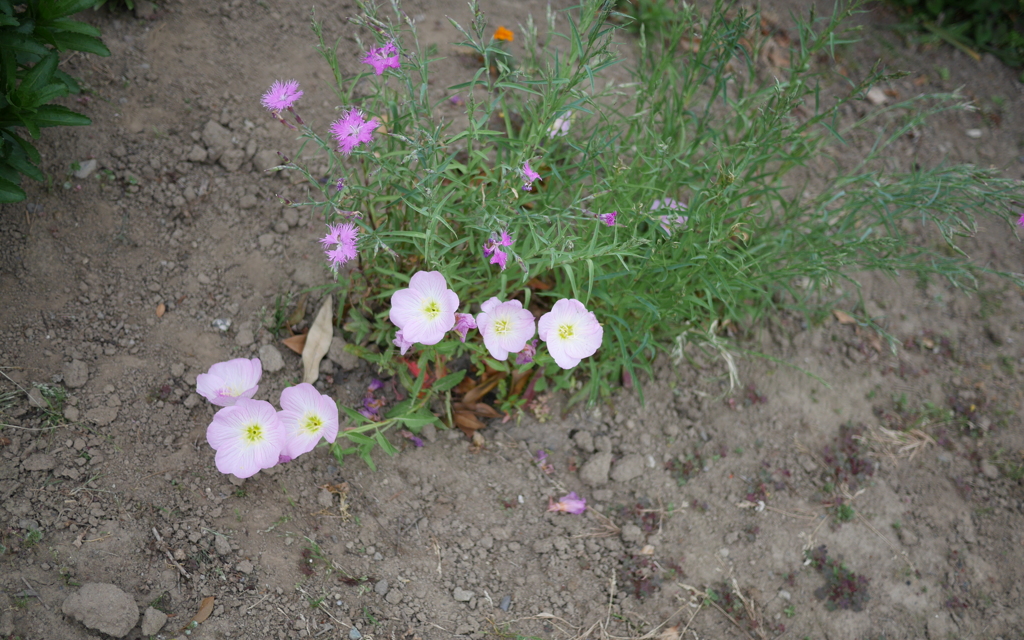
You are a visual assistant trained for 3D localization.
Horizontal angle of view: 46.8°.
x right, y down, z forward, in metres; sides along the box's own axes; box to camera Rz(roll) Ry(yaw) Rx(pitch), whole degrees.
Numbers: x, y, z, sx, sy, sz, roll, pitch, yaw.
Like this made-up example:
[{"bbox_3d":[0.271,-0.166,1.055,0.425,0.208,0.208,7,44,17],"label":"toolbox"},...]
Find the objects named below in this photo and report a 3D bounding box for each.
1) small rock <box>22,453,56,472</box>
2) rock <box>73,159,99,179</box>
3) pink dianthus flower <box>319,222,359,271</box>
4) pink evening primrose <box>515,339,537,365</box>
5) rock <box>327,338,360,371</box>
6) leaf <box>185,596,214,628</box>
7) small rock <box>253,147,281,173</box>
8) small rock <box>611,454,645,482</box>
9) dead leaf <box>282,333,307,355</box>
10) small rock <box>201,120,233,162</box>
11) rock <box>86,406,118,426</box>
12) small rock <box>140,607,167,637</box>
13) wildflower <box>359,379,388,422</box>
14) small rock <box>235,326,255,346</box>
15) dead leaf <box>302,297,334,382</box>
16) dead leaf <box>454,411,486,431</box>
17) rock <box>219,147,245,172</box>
[{"bbox_3d":[-0.375,0.113,0.940,0.027,0.010,0.014,0,50,0],"label":"small rock"},{"bbox_3d":[-0.392,-0.139,1.089,0.022,0.011,0.017,0,48,0],"label":"rock"},{"bbox_3d":[-0.134,-0.058,0.920,0.030,0.013,0.035,0,85,0],"label":"pink dianthus flower"},{"bbox_3d":[0.011,0.025,0.945,0.017,0.018,0.015,0,50,0],"label":"pink evening primrose"},{"bbox_3d":[-0.140,0.029,0.986,0.028,0.015,0.025,0,50,0],"label":"rock"},{"bbox_3d":[-0.222,0.208,0.840,0.010,0.006,0.026,29,56,22],"label":"leaf"},{"bbox_3d":[-0.236,-0.154,1.139,0.027,0.015,0.024,0,50,0],"label":"small rock"},{"bbox_3d":[0.084,0.108,0.864,0.025,0.013,0.017,0,48,0],"label":"small rock"},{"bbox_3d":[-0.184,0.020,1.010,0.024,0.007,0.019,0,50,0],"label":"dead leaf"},{"bbox_3d":[-0.295,-0.179,1.180,0.031,0.023,0.032,0,50,0],"label":"small rock"},{"bbox_3d":[-0.334,0.079,0.966,0.026,0.010,0.015,0,50,0],"label":"rock"},{"bbox_3d":[-0.258,0.217,0.850,0.019,0.013,0.018,0,50,0],"label":"small rock"},{"bbox_3d":[-0.114,0.065,0.970,0.024,0.014,0.033,0,50,0],"label":"wildflower"},{"bbox_3d":[-0.226,0.013,1.002,0.017,0.010,0.015,0,50,0],"label":"small rock"},{"bbox_3d":[-0.155,0.016,0.939,0.021,0.012,0.085,4,48,4],"label":"dead leaf"},{"bbox_3d":[-0.033,0.080,0.946,0.028,0.008,0.014,19,53,15],"label":"dead leaf"},{"bbox_3d":[-0.266,-0.152,1.127,0.026,0.017,0.022,4,55,-19],"label":"rock"}]

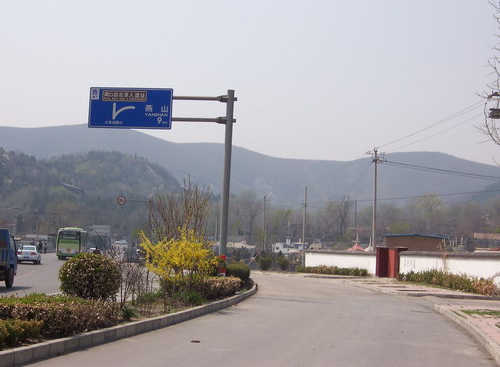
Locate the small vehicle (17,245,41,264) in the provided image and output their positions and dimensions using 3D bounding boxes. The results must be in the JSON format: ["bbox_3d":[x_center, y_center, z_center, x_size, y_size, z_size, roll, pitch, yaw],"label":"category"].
[{"bbox_3d":[-18.115,5.845,71.121,1.700,1.450,4.400,2,-4,-8],"label":"small vehicle"}]

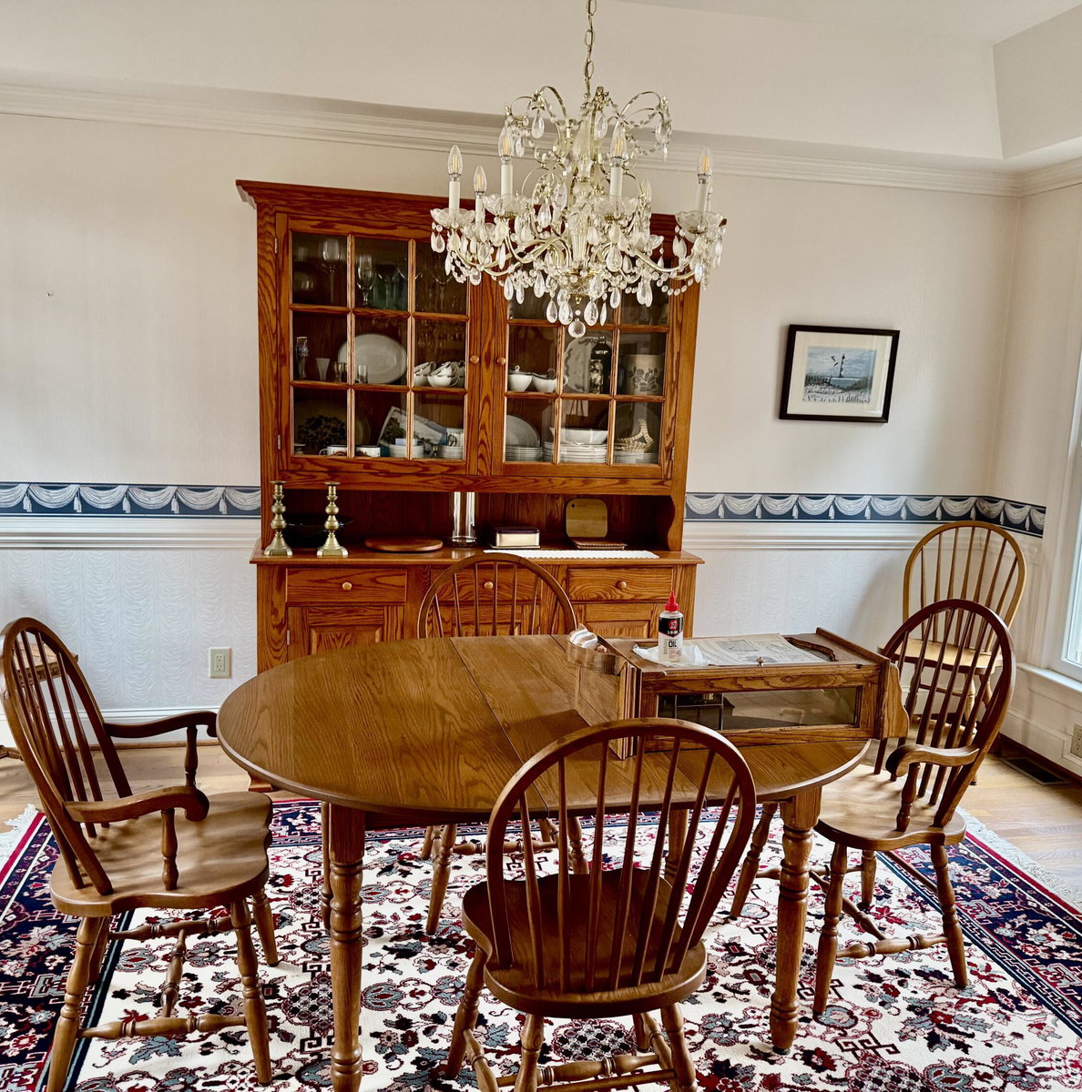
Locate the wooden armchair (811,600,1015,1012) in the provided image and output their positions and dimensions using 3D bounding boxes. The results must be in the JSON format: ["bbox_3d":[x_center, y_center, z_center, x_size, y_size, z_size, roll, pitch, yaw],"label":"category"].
[{"bbox_3d":[0.881,0.627,2.679,0.545,0.980,0.560,0,10,-15],"label":"wooden armchair"}]

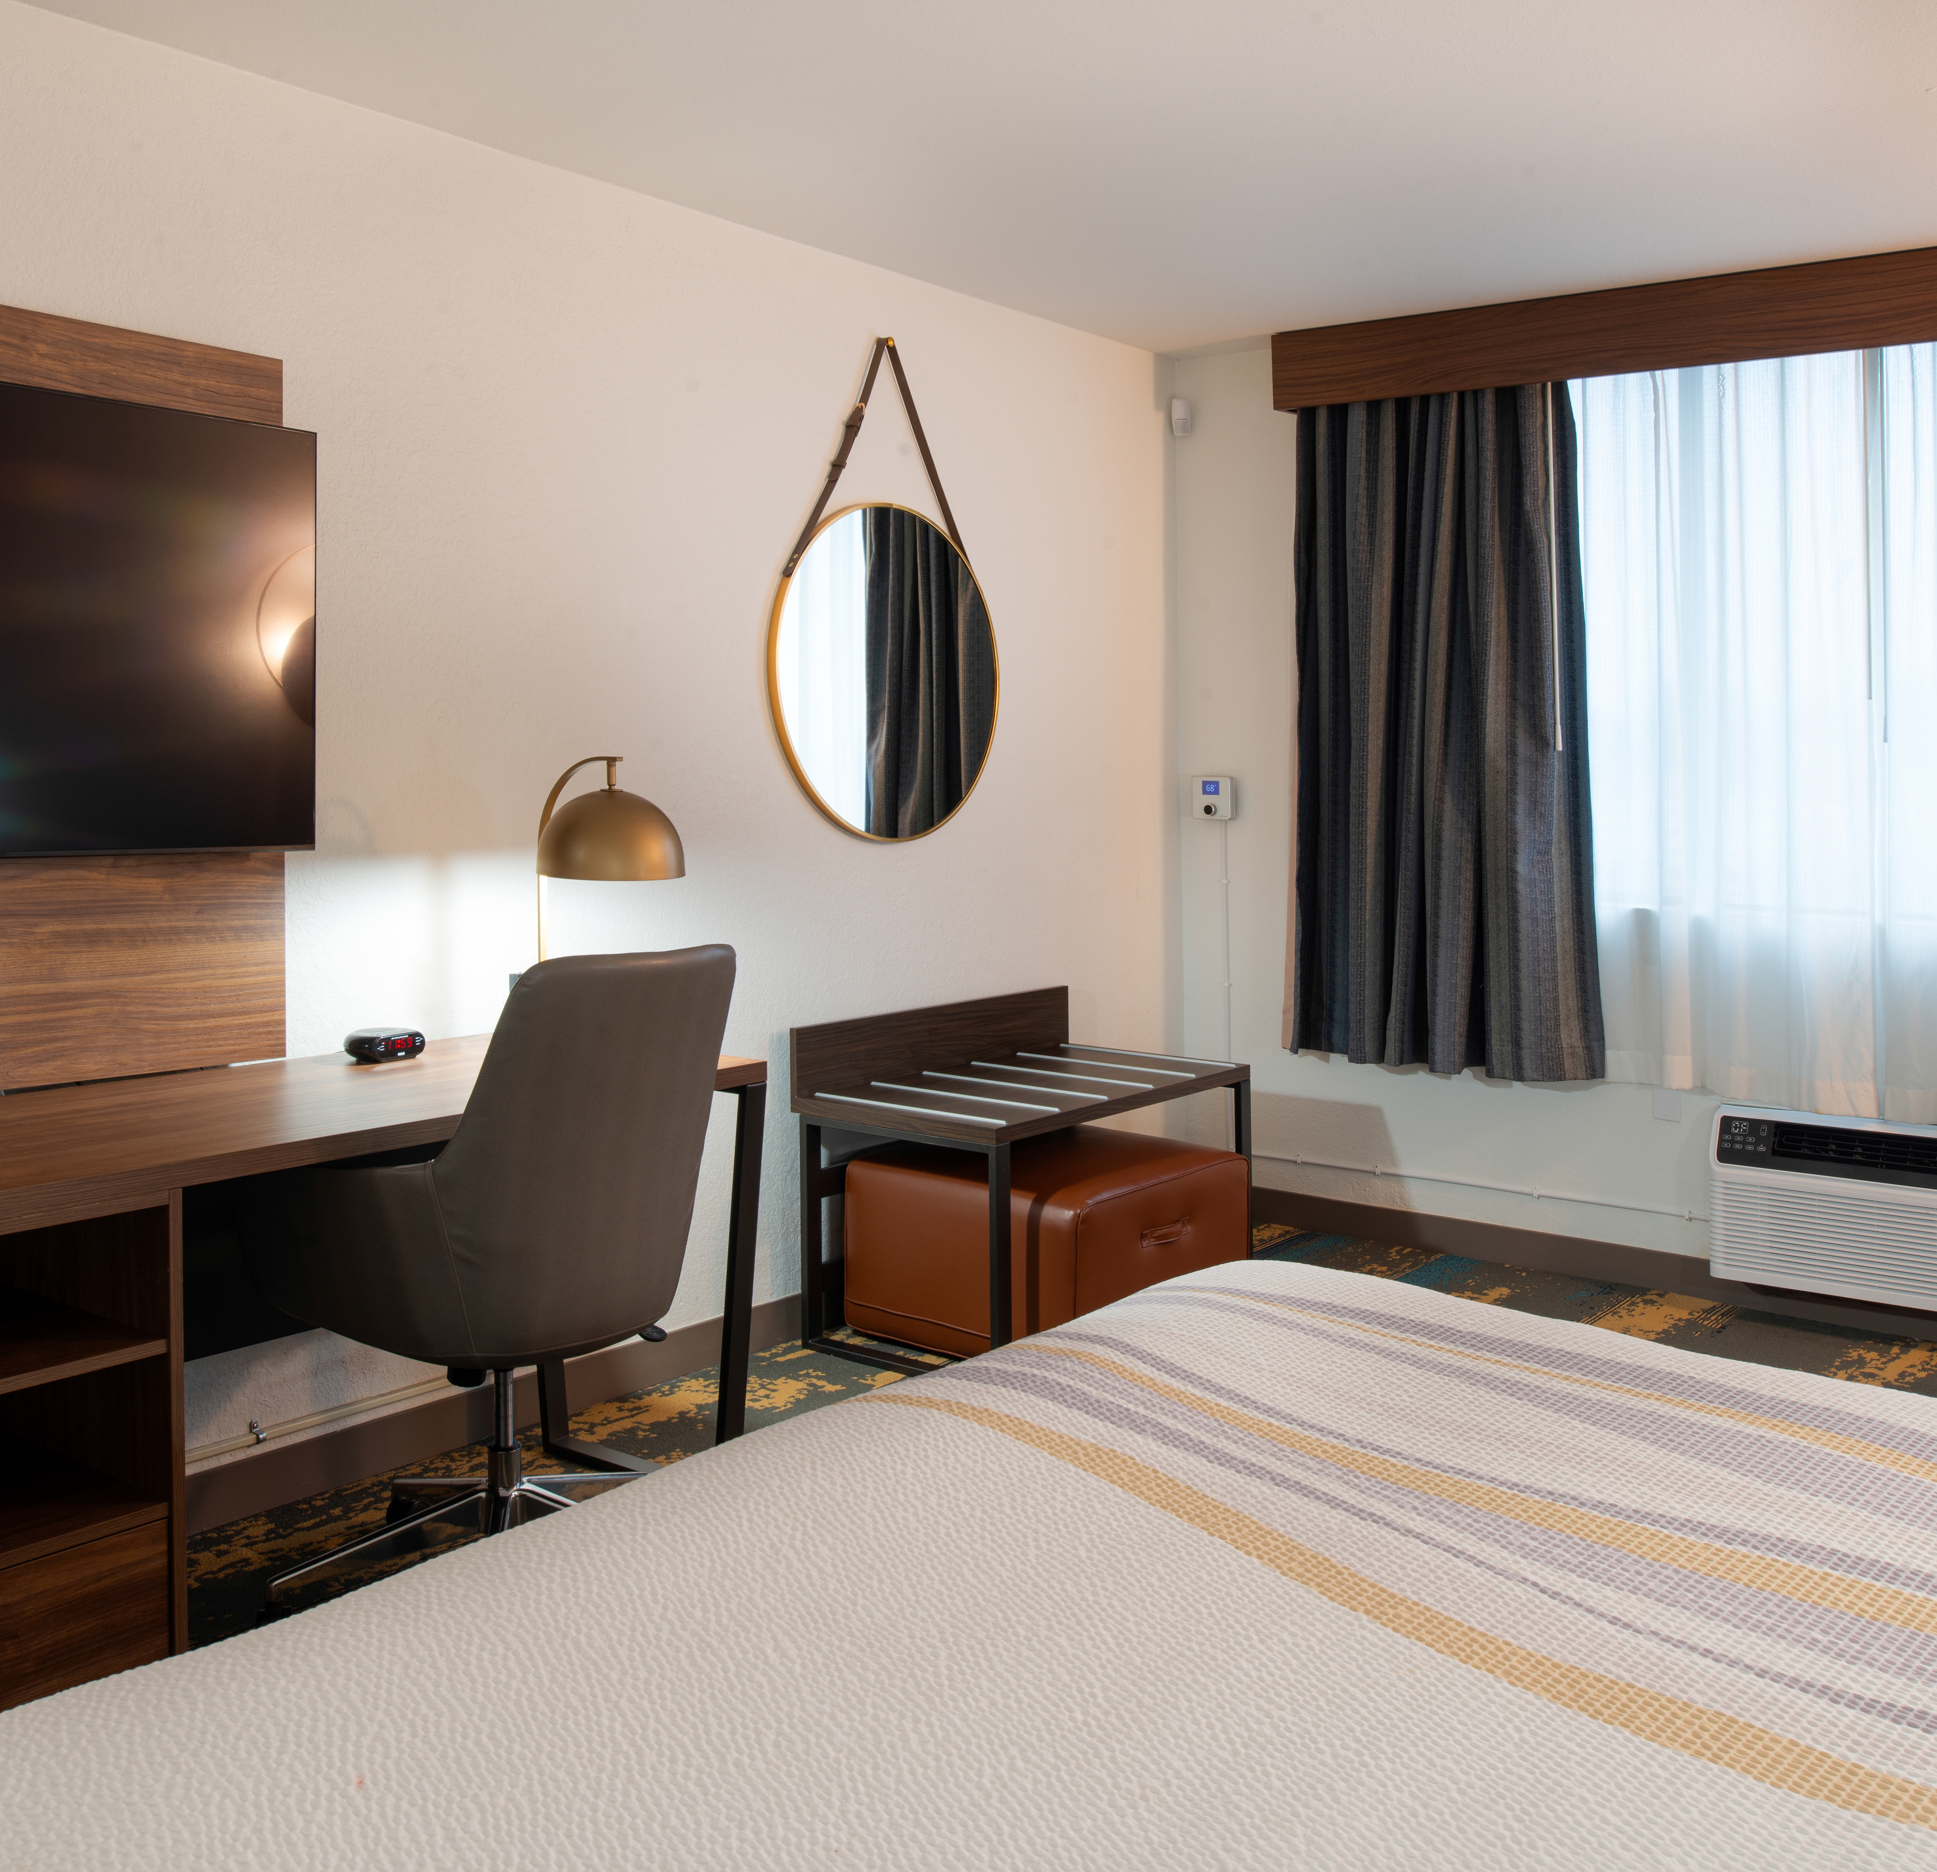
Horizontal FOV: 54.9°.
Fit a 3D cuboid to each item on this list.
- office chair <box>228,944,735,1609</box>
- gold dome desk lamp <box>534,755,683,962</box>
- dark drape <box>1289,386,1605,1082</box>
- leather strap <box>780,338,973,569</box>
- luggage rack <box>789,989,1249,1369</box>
[{"bbox_3d":[-0.715,0.510,2.835,0.688,1.022,0.668,5,6,34],"label":"office chair"},{"bbox_3d":[-0.663,-0.054,3.304,0.349,0.531,0.265,5,7,37],"label":"gold dome desk lamp"},{"bbox_3d":[1.237,-0.539,4.764,0.870,1.771,0.142,5,7,35],"label":"dark drape"},{"bbox_3d":[-0.190,-1.051,4.141,0.041,0.551,0.607,6,7,40],"label":"leather strap"},{"bbox_3d":[0.154,0.541,4.351,0.546,0.708,1.042,5,7,37],"label":"luggage rack"}]

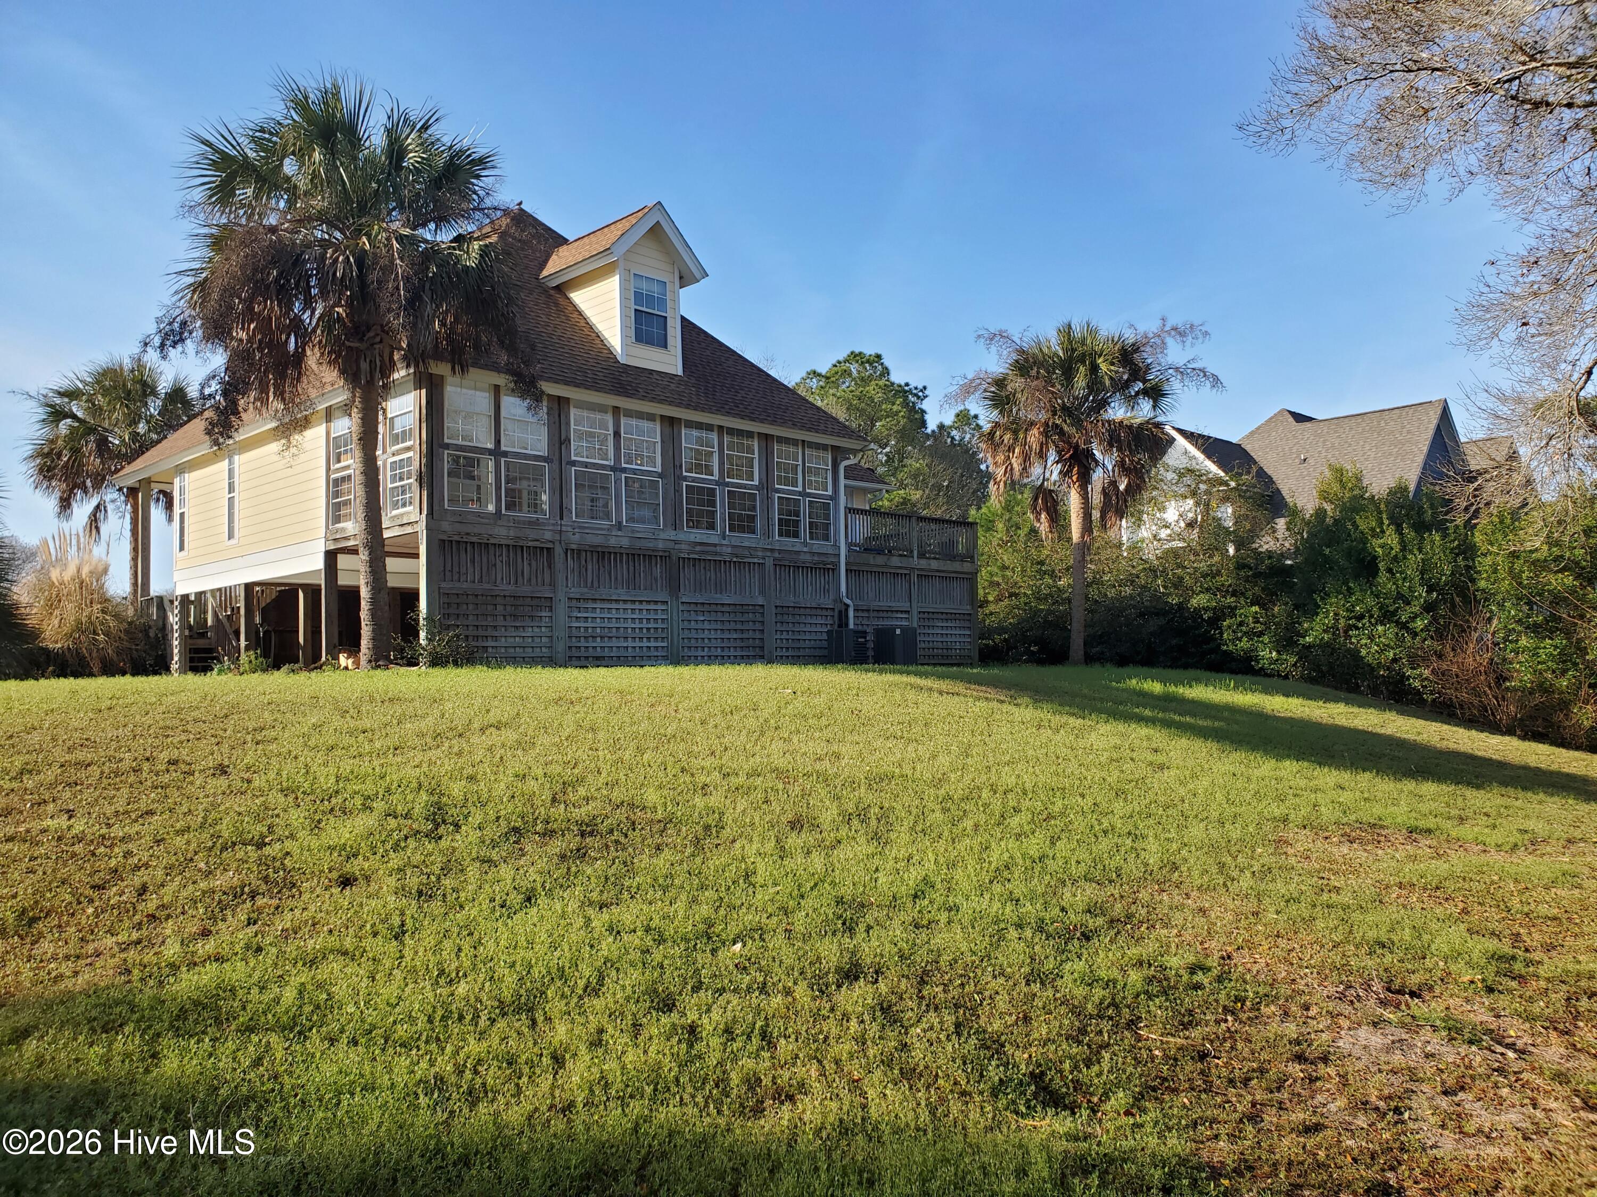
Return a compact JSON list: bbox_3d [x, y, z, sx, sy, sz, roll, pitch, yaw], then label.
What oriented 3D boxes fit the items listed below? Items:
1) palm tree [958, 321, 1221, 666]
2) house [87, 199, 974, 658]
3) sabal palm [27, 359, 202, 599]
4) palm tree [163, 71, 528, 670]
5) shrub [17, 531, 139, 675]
[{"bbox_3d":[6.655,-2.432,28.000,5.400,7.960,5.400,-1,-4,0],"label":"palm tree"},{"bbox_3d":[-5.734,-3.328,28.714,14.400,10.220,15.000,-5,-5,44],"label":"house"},{"bbox_3d":[-17.751,-2.177,31.000,4.400,8.110,4.400,-1,-4,0],"label":"sabal palm"},{"bbox_3d":[-6.170,-3.106,16.500,4.800,8.170,4.800,-1,-4,0],"label":"palm tree"},{"bbox_3d":[-16.219,0.140,27.000,2.700,3.170,2.700,-1,-4,0],"label":"shrub"}]

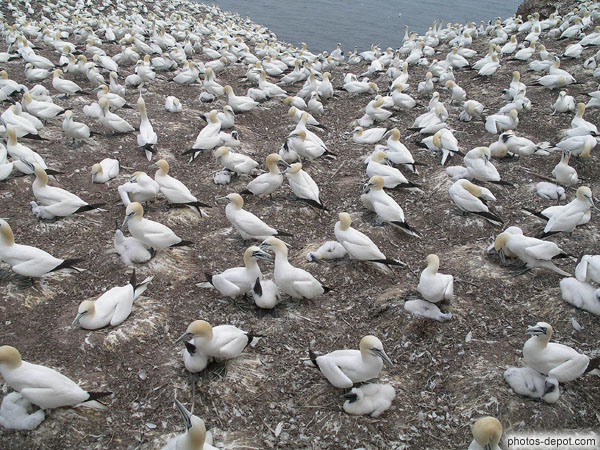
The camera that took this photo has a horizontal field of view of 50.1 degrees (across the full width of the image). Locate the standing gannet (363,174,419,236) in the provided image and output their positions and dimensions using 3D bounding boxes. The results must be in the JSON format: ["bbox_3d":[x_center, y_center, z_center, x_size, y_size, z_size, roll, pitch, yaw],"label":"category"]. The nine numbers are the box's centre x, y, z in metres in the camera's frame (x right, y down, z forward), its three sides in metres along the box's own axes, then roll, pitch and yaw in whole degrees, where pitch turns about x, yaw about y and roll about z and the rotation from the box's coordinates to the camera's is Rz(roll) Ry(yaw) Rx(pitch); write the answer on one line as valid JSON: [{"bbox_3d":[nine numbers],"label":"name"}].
[{"bbox_3d":[0.803,-0.189,5.623,0.599,0.429,0.220,18,31,34],"label":"standing gannet"}]

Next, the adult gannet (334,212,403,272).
[{"bbox_3d":[0.579,0.142,5.412,0.640,0.460,0.220,10,27,21],"label":"adult gannet"}]

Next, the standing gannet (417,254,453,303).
[{"bbox_3d":[1.001,0.309,4.582,0.240,0.361,0.570,10,27,20],"label":"standing gannet"}]

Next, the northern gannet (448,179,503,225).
[{"bbox_3d":[1.786,-0.246,6.553,0.610,0.370,0.220,14,28,27],"label":"northern gannet"}]

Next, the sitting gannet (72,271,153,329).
[{"bbox_3d":[-1.238,0.492,4.275,0.540,0.280,0.250,-14,28,-27],"label":"sitting gannet"}]

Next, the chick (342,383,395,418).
[{"bbox_3d":[0.370,0.903,3.491,0.331,0.171,0.180,-11,27,-23],"label":"chick"}]

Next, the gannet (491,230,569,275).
[{"bbox_3d":[1.972,0.246,5.441,0.660,0.370,0.230,5,25,11],"label":"gannet"}]

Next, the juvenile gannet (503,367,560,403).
[{"bbox_3d":[1.419,0.973,3.936,0.360,0.165,0.210,14,28,27],"label":"juvenile gannet"}]

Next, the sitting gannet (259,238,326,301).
[{"bbox_3d":[-0.022,0.295,4.449,0.512,0.499,0.220,-4,25,-9],"label":"sitting gannet"}]

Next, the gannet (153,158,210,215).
[{"bbox_3d":[-1.126,-0.364,5.976,0.688,0.460,0.220,11,27,22],"label":"gannet"}]

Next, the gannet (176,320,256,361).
[{"bbox_3d":[-0.473,0.676,3.815,0.531,0.321,0.240,-10,27,-21],"label":"gannet"}]

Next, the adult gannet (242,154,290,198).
[{"bbox_3d":[-0.335,-0.483,6.240,0.491,0.459,0.220,8,26,16],"label":"adult gannet"}]

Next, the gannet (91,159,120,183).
[{"bbox_3d":[-2.141,-0.644,7.166,0.230,0.280,0.560,11,27,23],"label":"gannet"}]

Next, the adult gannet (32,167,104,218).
[{"bbox_3d":[-2.206,-0.313,6.144,0.640,0.430,0.240,2,25,4],"label":"adult gannet"}]

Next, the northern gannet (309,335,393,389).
[{"bbox_3d":[0.274,0.737,3.667,0.535,0.331,0.250,10,27,20],"label":"northern gannet"}]

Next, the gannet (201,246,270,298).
[{"bbox_3d":[-0.489,0.373,4.873,0.600,0.450,0.210,6,26,12],"label":"gannet"}]

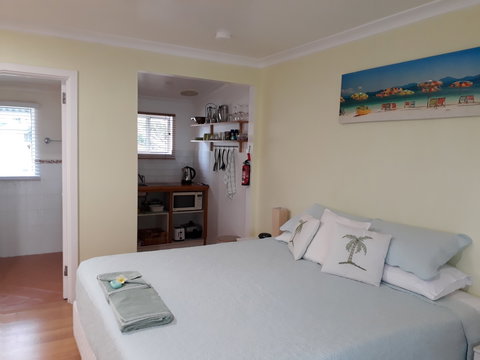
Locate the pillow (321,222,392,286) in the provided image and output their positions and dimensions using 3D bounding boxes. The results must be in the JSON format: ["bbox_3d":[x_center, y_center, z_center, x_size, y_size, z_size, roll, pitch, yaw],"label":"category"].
[{"bbox_3d":[0.750,0.467,2.404,0.375,0.370,0.120,10,-27,32],"label":"pillow"}]

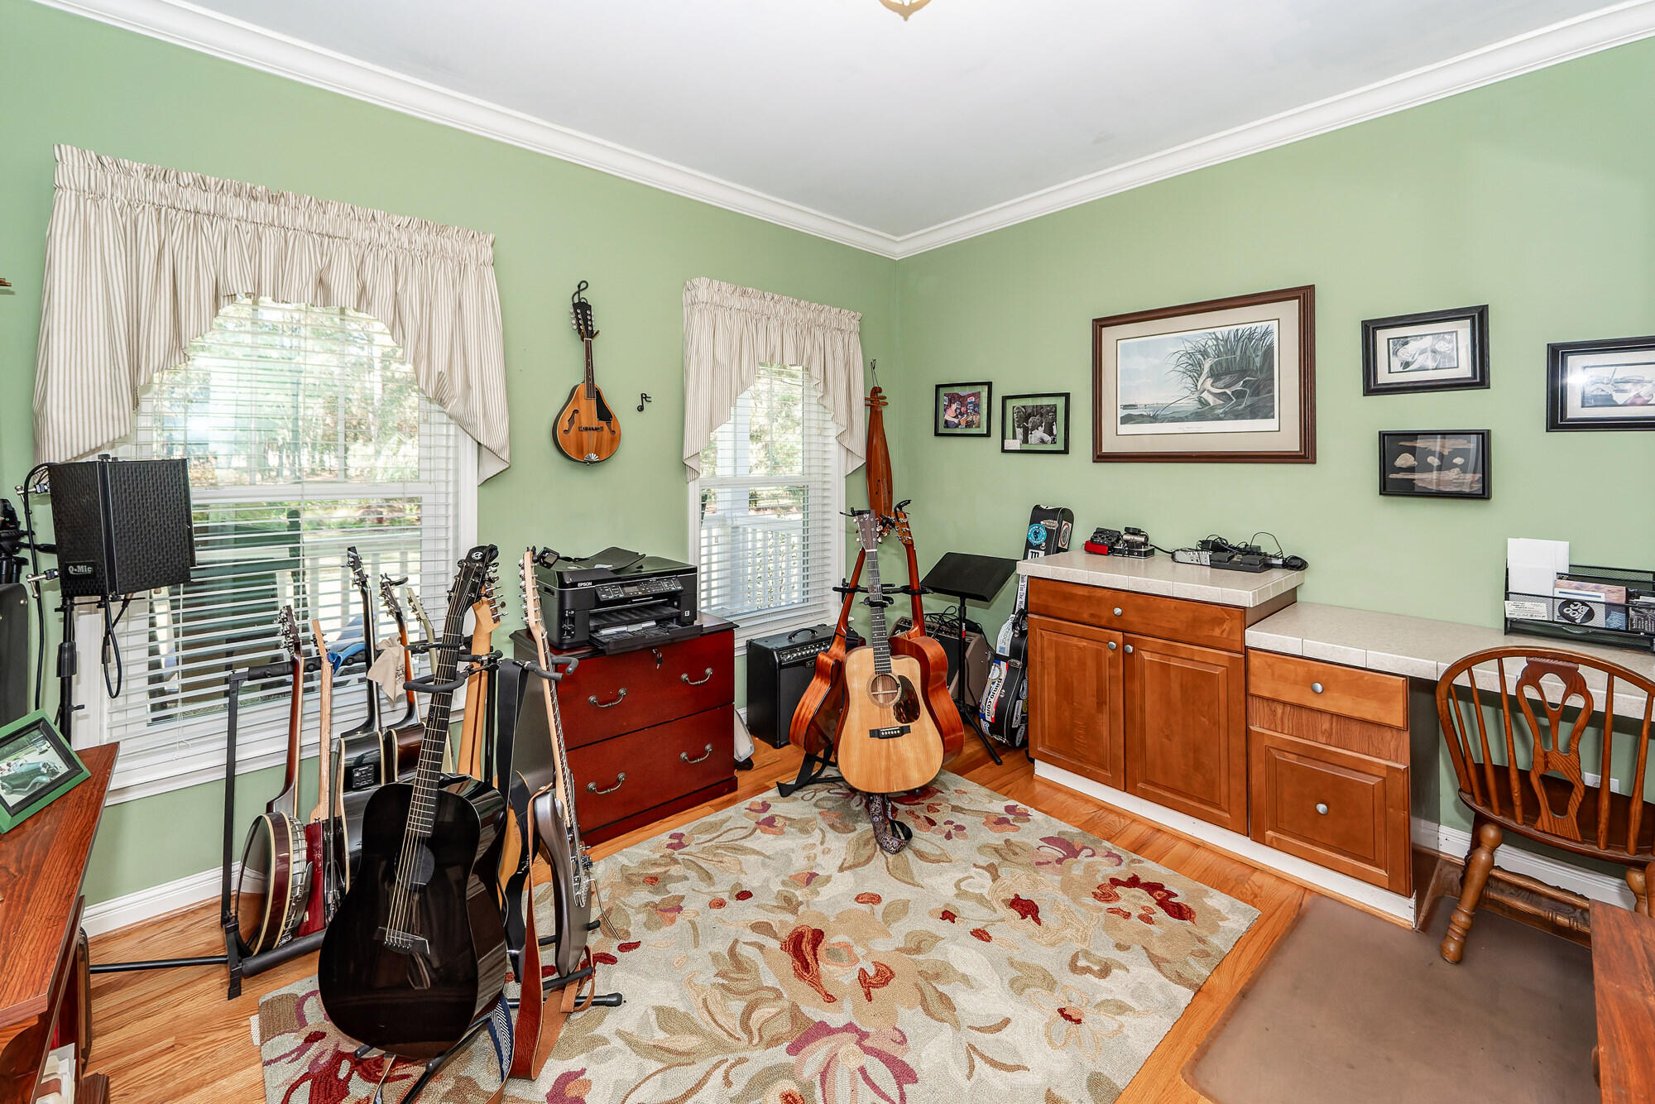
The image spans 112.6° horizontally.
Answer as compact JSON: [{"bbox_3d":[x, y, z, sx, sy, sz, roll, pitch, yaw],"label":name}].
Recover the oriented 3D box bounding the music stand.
[{"bbox_3d":[0.632,0.474,2.617,0.449,0.928,0.479,-4,5,-42],"label":"music stand"}]

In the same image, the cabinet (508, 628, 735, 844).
[{"bbox_3d":[-0.831,0.688,2.302,0.744,0.704,0.458,-4,7,-42],"label":"cabinet"}]

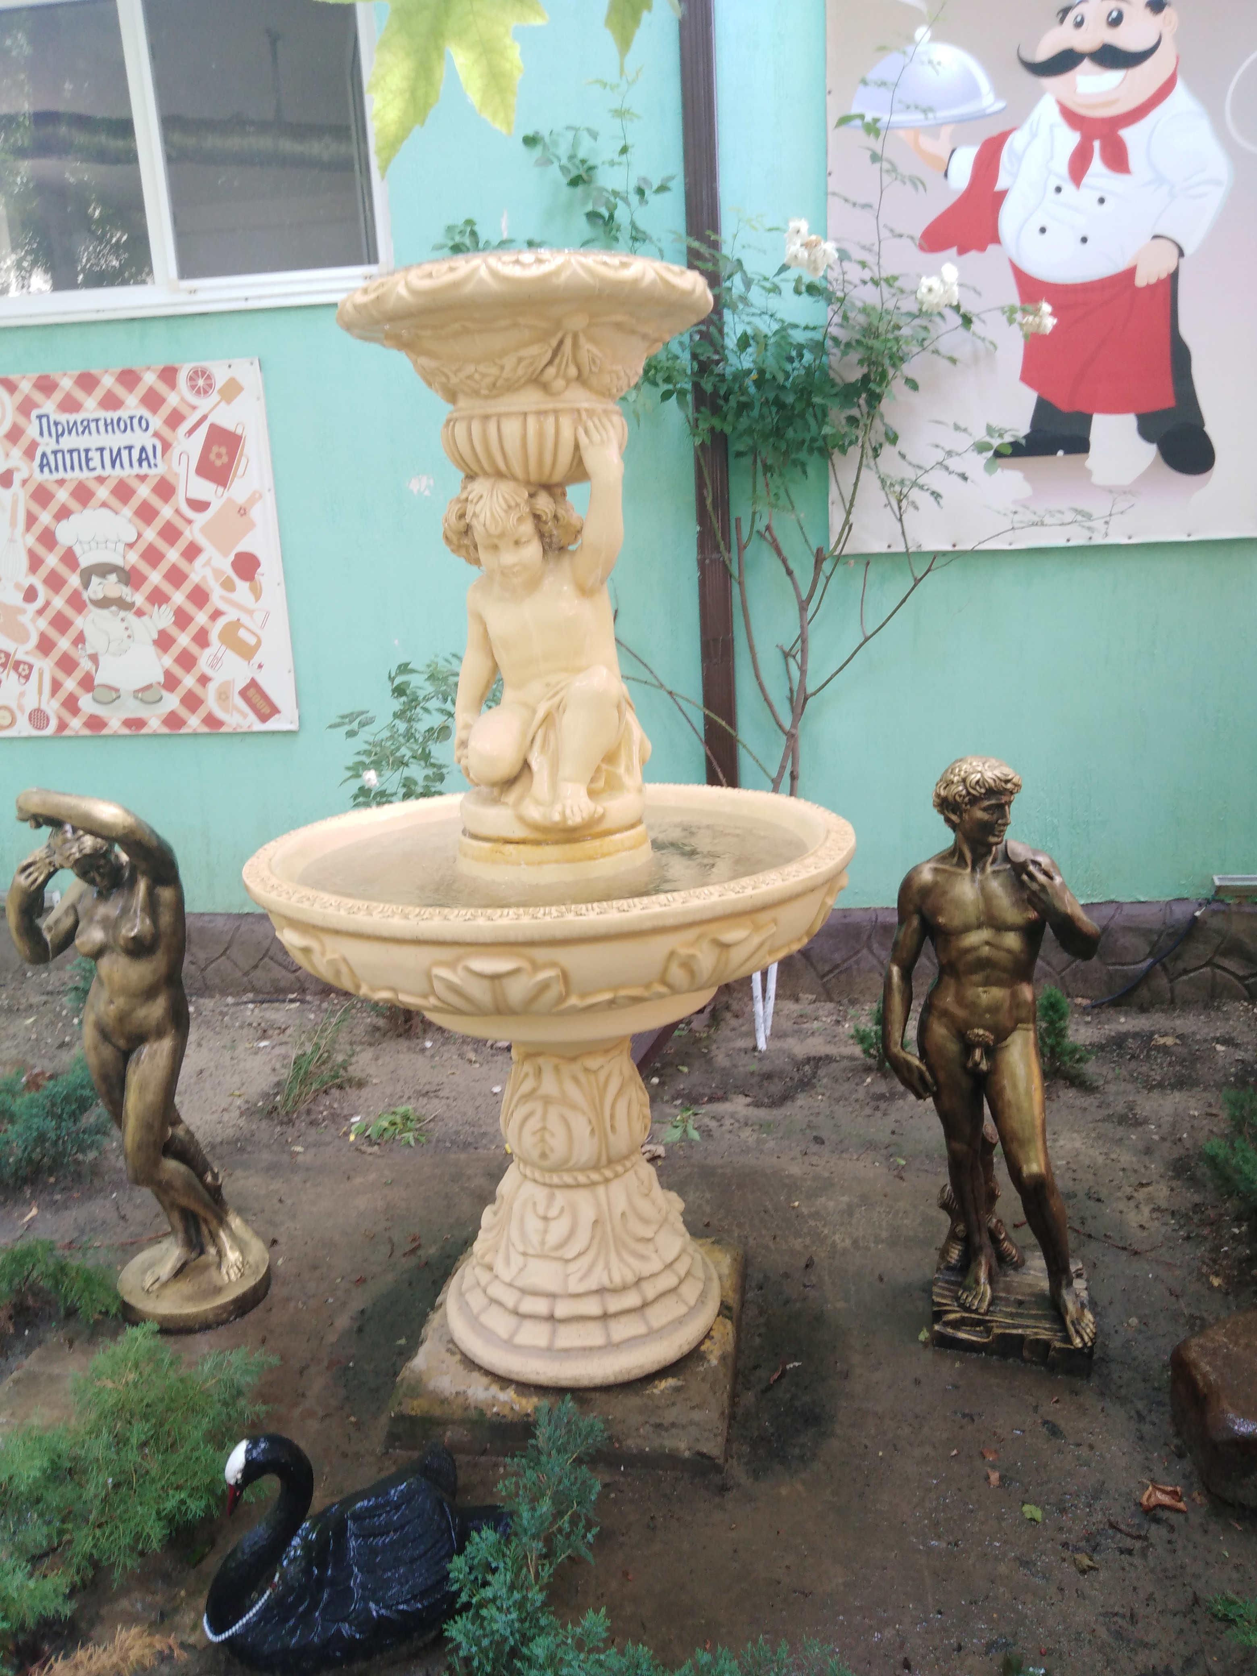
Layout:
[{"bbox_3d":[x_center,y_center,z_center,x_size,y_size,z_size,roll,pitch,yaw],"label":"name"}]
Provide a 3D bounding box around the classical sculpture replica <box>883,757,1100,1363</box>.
[{"bbox_3d":[0.648,0.379,2.244,0.381,1.068,0.272,3,14,21],"label":"classical sculpture replica"}]

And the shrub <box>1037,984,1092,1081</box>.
[{"bbox_3d":[1.113,0.504,3.308,0.204,0.272,0.204,-1,14,6],"label":"shrub"}]

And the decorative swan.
[{"bbox_3d":[-0.369,0.930,1.722,0.408,0.333,0.224,-8,14,-21],"label":"decorative swan"}]

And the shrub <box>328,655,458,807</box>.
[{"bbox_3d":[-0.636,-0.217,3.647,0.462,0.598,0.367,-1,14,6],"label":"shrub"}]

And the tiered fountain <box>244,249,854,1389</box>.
[{"bbox_3d":[-0.122,0.001,2.132,1.006,1.734,1.006,-1,14,6],"label":"tiered fountain"}]

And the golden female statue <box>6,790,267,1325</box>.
[{"bbox_3d":[-0.947,0.420,2.440,0.401,1.040,0.354,-1,14,6],"label":"golden female statue"}]

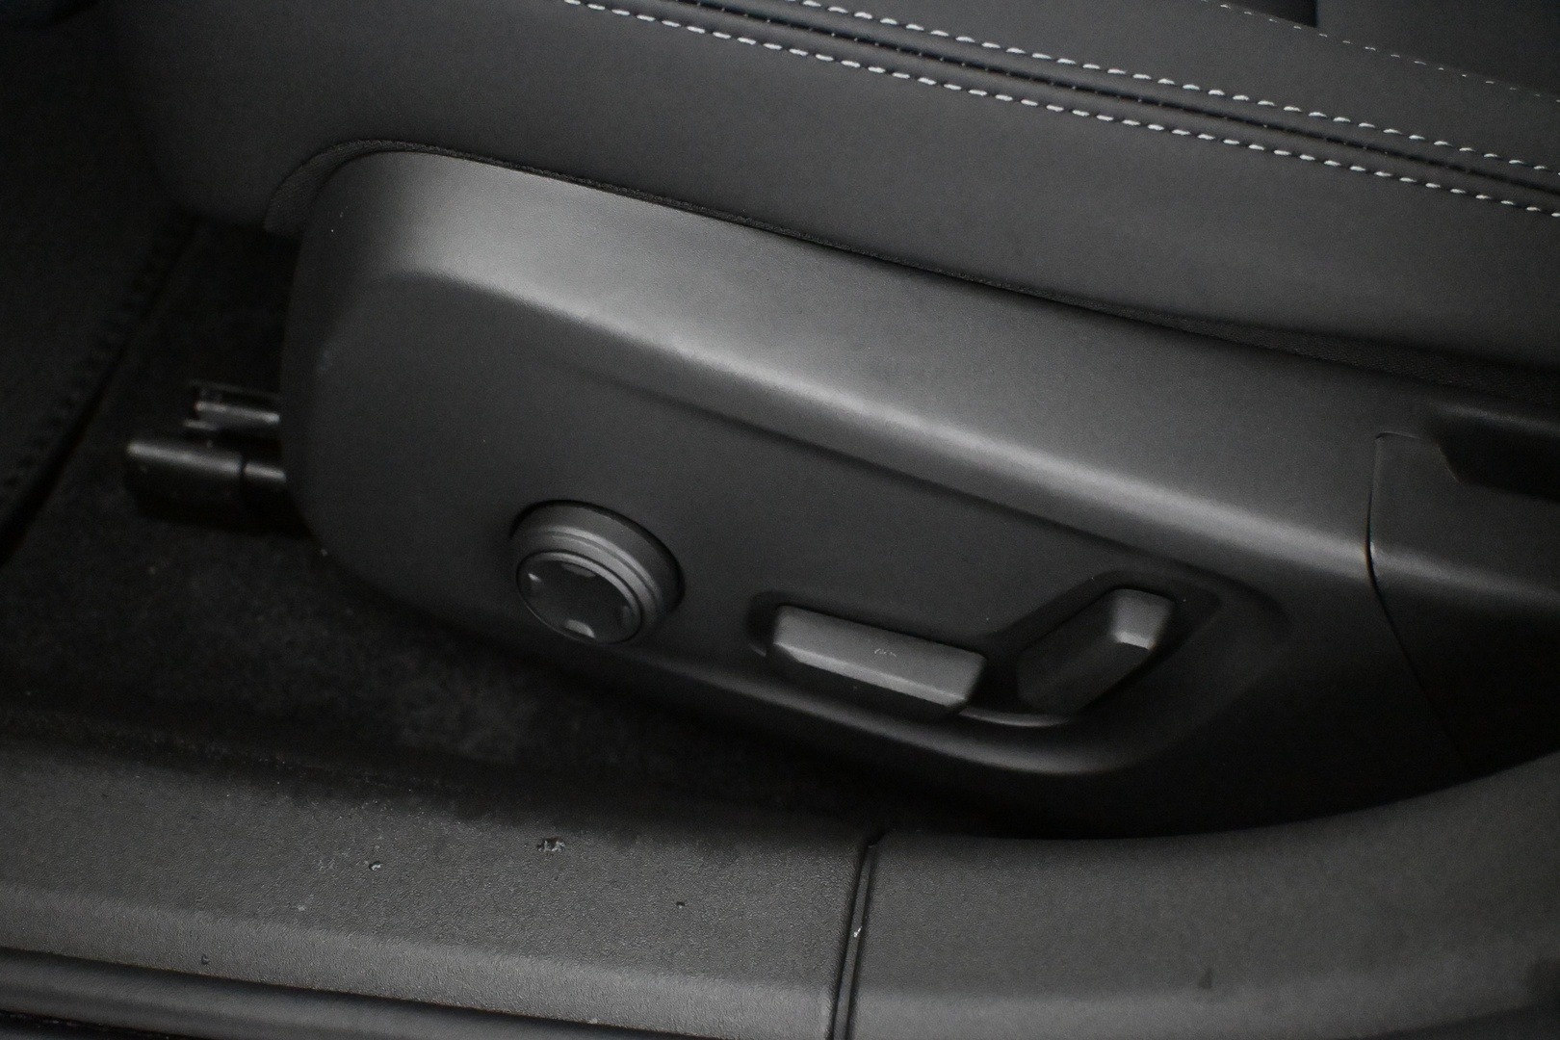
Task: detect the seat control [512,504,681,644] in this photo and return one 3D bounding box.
[{"bbox_3d":[-0.057,0.019,0.529,0.053,0.053,0.015,17,50,9],"label":"seat control"}]

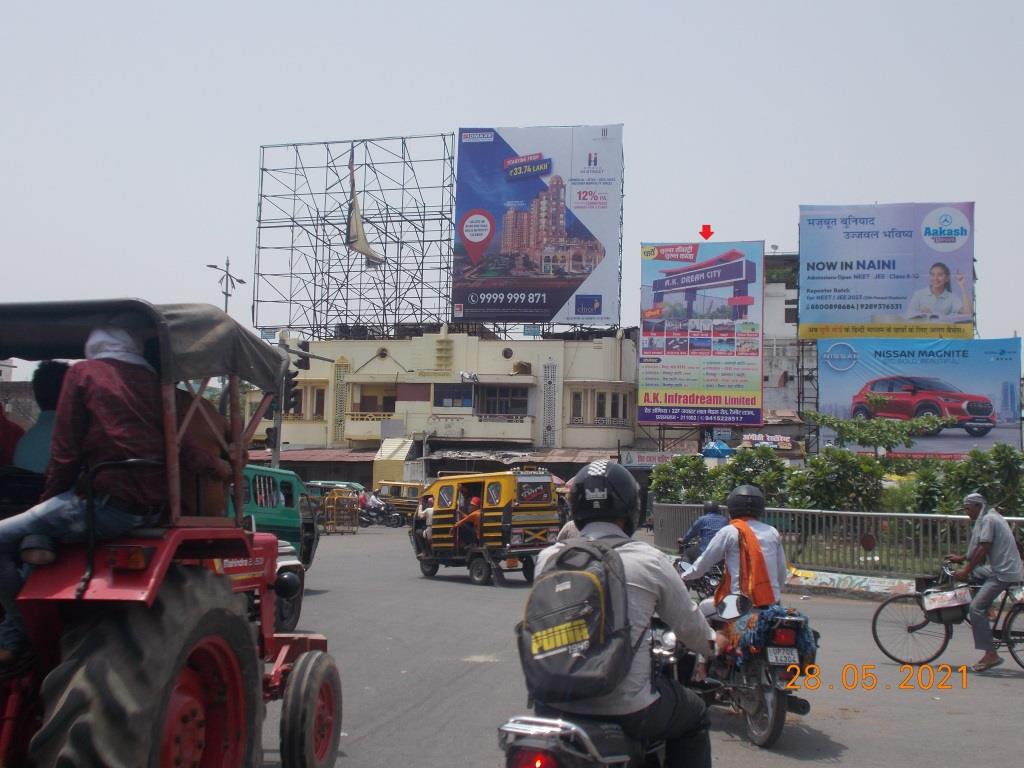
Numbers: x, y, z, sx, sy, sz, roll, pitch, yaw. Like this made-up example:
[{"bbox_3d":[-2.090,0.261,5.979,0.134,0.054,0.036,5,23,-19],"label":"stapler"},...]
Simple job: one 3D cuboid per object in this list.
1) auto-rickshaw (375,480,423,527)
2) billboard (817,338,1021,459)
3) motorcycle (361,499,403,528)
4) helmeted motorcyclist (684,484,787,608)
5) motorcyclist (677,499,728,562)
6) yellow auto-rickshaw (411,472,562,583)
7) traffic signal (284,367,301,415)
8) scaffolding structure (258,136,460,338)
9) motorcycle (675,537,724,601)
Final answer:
[{"bbox_3d":[-4.134,4.989,47.935,3.100,1.880,1.450,2,-5,-2],"label":"auto-rickshaw"},{"bbox_3d":[16.290,0.588,46.177,7.700,4.800,0.300,0,-5,16],"label":"billboard"},{"bbox_3d":[-5.080,5.069,44.913,1.950,1.120,0.750,-1,-6,20],"label":"motorcycle"},{"bbox_3d":[1.490,1.385,7.759,0.650,1.380,0.760,2,-5,-7],"label":"helmeted motorcyclist"},{"bbox_3d":[2.352,2.084,14.023,0.640,1.280,0.780,2,-5,-4],"label":"motorcyclist"},{"bbox_3d":[-0.620,2.507,20.405,3.000,1.930,1.360,-4,-7,45],"label":"yellow auto-rickshaw"},{"bbox_3d":[-5.345,0.173,28.091,0.380,1.120,0.320,0,-5,14],"label":"traffic signal"},{"bbox_3d":[-7.384,-6.742,55.136,9.400,9.600,2.500,0,-5,13],"label":"scaffolding structure"},{"bbox_3d":[2.351,2.398,13.944,0.740,1.100,1.950,2,-5,-4],"label":"motorcycle"}]

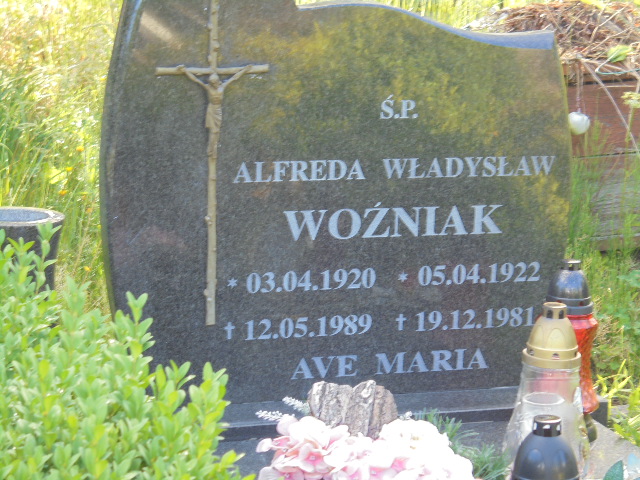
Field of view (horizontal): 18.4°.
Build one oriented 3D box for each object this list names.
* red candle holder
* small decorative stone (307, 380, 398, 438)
[{"bbox_3d":[0.410,0.184,3.271,0.106,0.301,0.106,-2,12,-16],"label":"red candle holder"},{"bbox_3d":[0.053,0.280,3.228,0.140,0.115,0.070,-2,12,-16],"label":"small decorative stone"}]

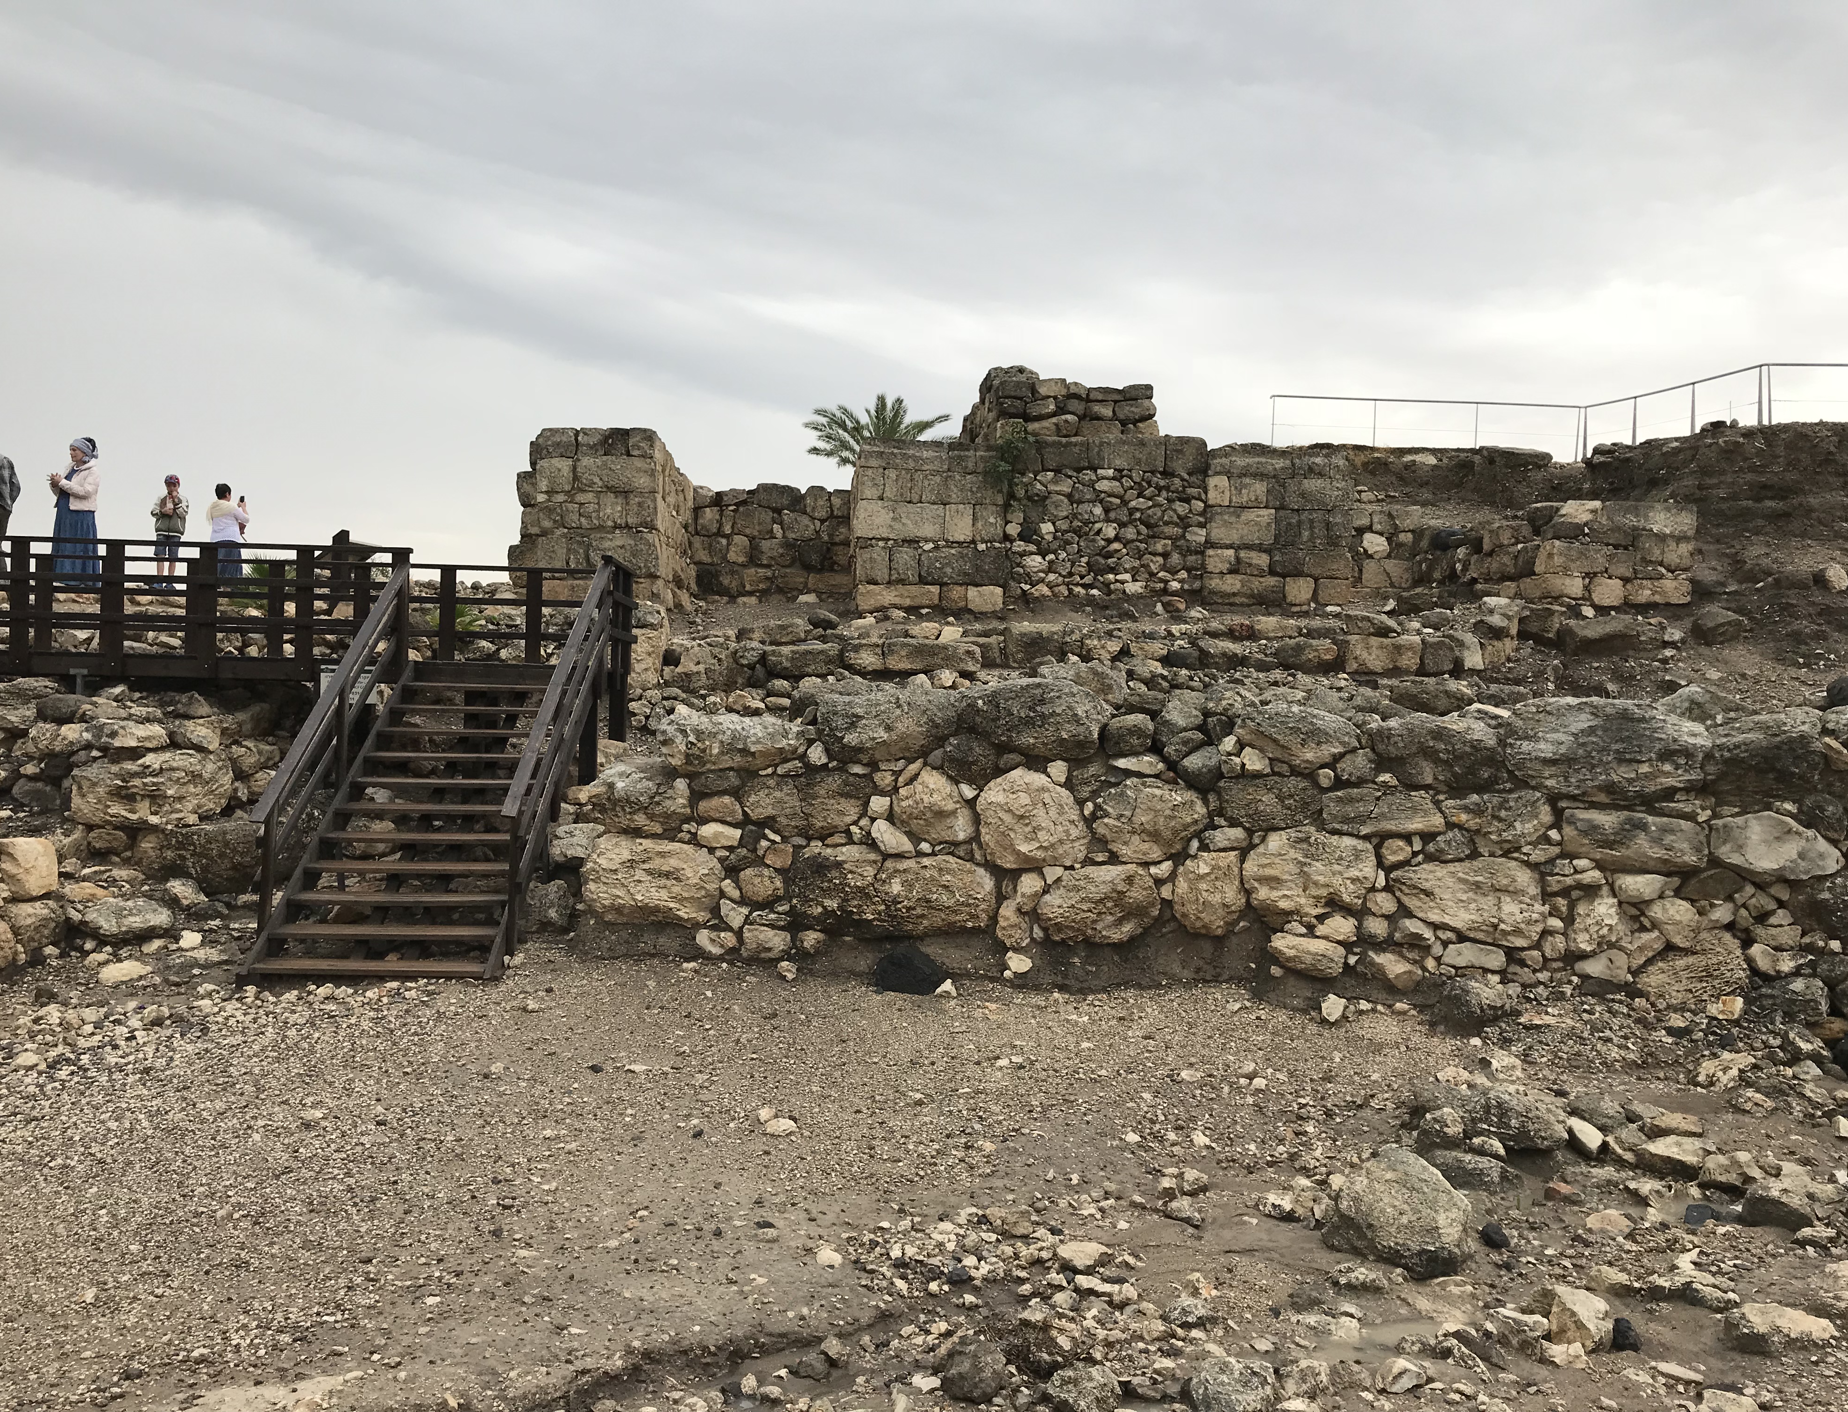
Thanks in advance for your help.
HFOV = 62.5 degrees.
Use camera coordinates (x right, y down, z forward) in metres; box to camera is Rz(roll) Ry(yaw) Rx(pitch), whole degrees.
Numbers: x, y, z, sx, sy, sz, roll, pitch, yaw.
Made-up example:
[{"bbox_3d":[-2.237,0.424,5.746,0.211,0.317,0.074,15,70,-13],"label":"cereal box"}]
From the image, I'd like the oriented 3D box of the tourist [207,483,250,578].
[{"bbox_3d":[-9.730,-2.370,21.300,0.480,1.560,0.440,1,1,24],"label":"tourist"}]

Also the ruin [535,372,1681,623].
[{"bbox_3d":[2.833,-3.355,26.133,18.180,3.903,6.000,1,1,-3],"label":"ruin"}]

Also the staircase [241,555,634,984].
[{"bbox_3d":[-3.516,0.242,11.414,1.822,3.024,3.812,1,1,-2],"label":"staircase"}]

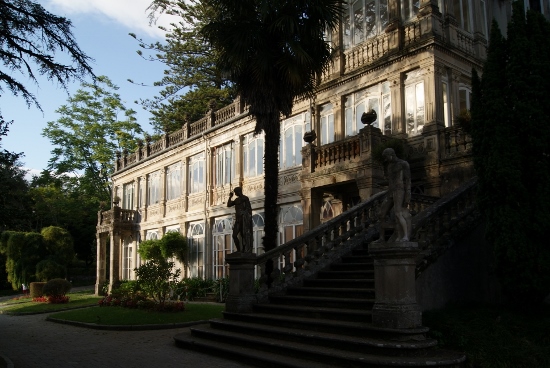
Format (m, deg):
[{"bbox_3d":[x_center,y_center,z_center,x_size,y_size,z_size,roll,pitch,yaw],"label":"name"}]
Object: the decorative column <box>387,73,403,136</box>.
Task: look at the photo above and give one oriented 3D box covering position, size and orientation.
[{"bbox_3d":[4.342,-2.756,17.976,0.300,2.270,0.560,6,-12,-37],"label":"decorative column"}]

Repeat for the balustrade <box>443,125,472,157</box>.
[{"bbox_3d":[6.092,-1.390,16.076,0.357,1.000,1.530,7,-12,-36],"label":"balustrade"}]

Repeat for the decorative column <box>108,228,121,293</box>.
[{"bbox_3d":[-11.068,5.462,34.927,0.612,4.641,0.612,7,-12,-36],"label":"decorative column"}]

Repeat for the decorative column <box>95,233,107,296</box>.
[{"bbox_3d":[-12.838,5.912,37.254,0.612,4.590,0.612,7,-12,-36],"label":"decorative column"}]

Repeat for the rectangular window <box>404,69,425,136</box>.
[{"bbox_3d":[4.980,-2.881,17.854,0.204,2.428,0.931,7,-12,-36],"label":"rectangular window"}]

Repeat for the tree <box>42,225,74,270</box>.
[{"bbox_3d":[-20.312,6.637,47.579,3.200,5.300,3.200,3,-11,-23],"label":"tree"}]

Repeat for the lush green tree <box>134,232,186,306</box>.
[{"bbox_3d":[-6.132,4.509,26.823,2.322,3.641,2.580,7,-12,-36],"label":"lush green tree"}]

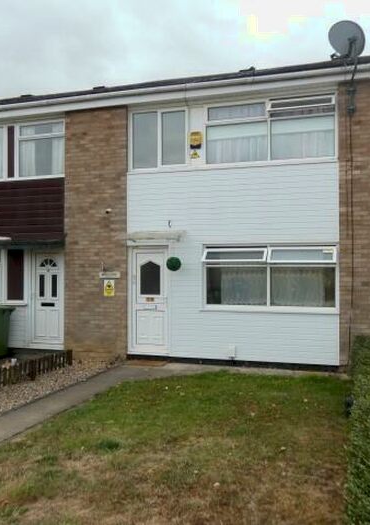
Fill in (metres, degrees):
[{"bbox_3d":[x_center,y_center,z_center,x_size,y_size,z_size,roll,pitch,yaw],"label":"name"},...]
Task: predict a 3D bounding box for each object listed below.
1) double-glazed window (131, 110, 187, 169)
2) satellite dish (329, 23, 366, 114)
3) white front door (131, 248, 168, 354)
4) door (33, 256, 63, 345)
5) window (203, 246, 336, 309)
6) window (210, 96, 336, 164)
[{"bbox_3d":[-0.488,-2.332,10.025,1.156,1.092,0.100,0,-1,18],"label":"double-glazed window"},{"bbox_3d":[2.679,-3.225,8.695,0.620,1.500,0.520,0,-1,-8],"label":"satellite dish"},{"bbox_3d":[-0.656,0.729,10.019,0.750,2.034,0.090,0,-1,18],"label":"white front door"},{"bbox_3d":[-2.757,0.751,10.701,0.728,1.948,0.090,0,-1,18],"label":"door"},{"bbox_3d":[1.451,0.248,9.084,2.301,1.132,0.130,0,-1,18],"label":"window"},{"bbox_3d":[1.450,-2.276,9.139,2.310,1.159,0.130,0,-1,18],"label":"window"}]

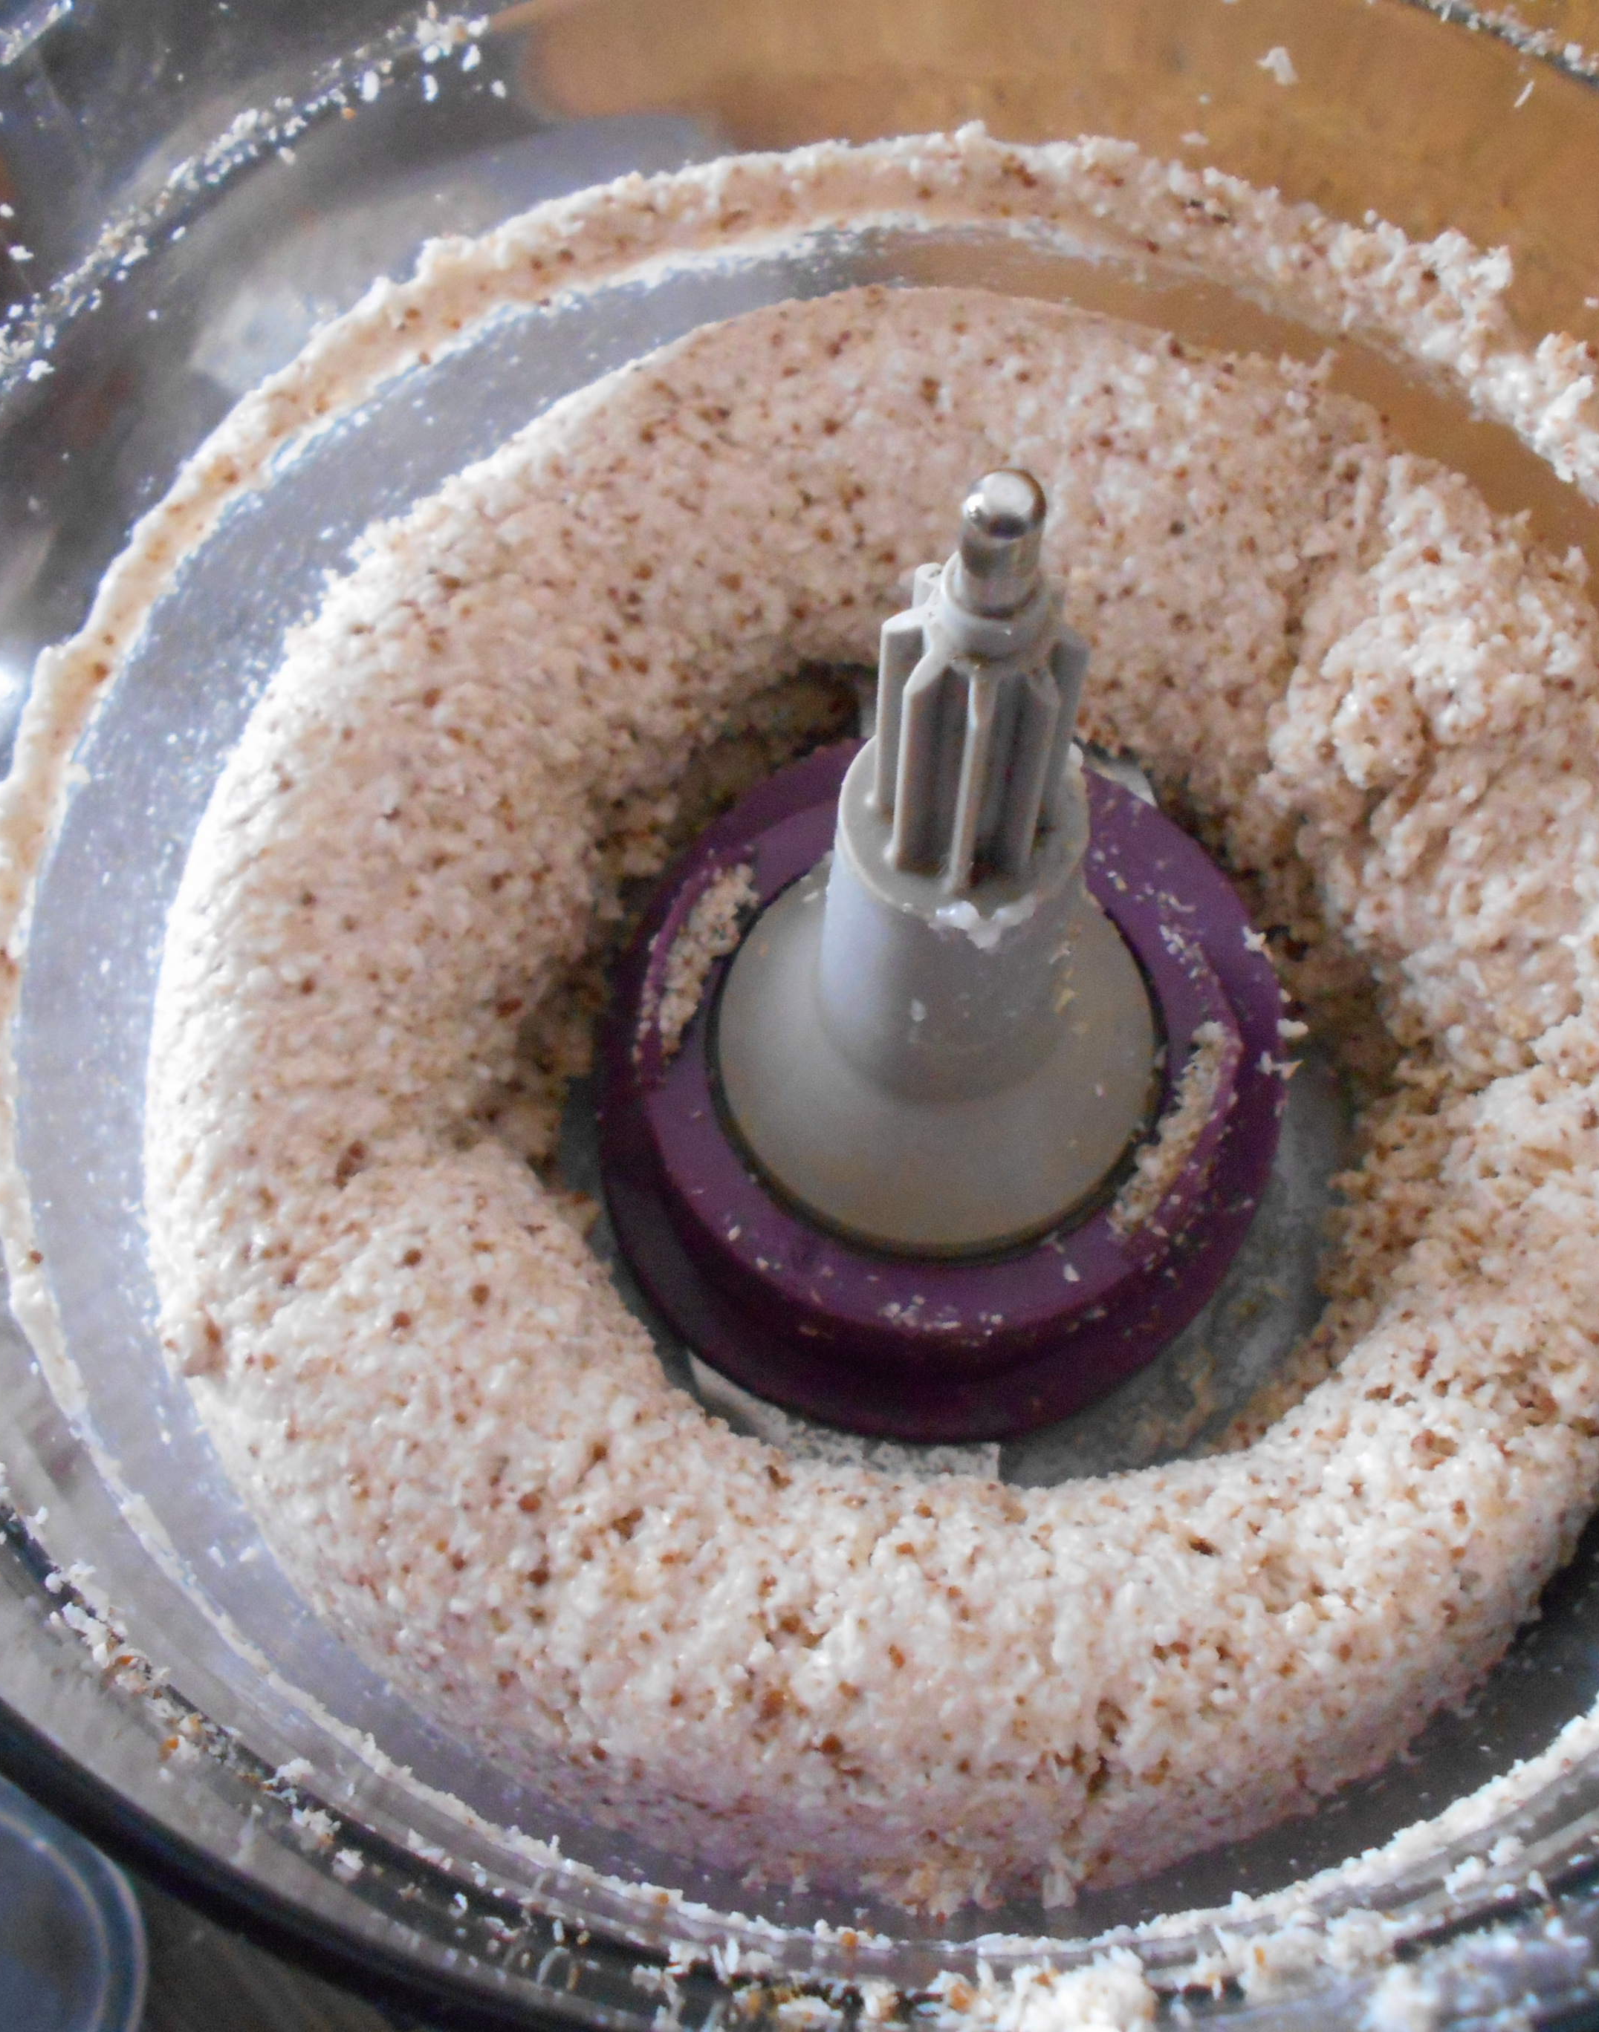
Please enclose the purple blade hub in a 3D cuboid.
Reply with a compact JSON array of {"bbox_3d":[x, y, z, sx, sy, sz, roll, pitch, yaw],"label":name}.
[{"bbox_3d":[0.015,0.006,0.226,0.076,0.023,0.080,0,67,1],"label":"purple blade hub"}]

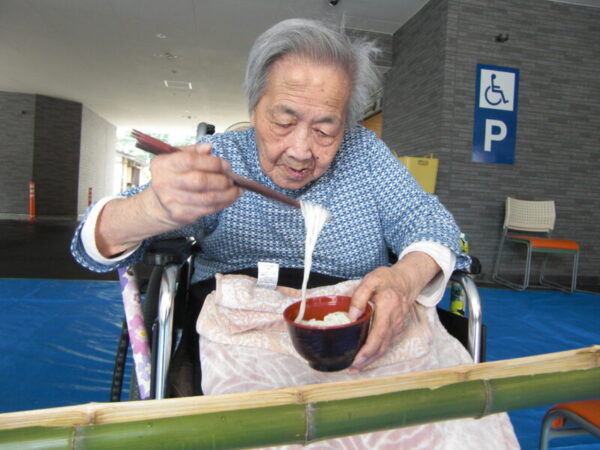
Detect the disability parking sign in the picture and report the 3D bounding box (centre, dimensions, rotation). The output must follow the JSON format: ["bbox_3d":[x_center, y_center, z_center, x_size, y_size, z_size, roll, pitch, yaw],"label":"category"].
[{"bbox_3d":[1.897,-1.061,4.691,0.459,0.926,0.020,3,1,-12],"label":"disability parking sign"}]

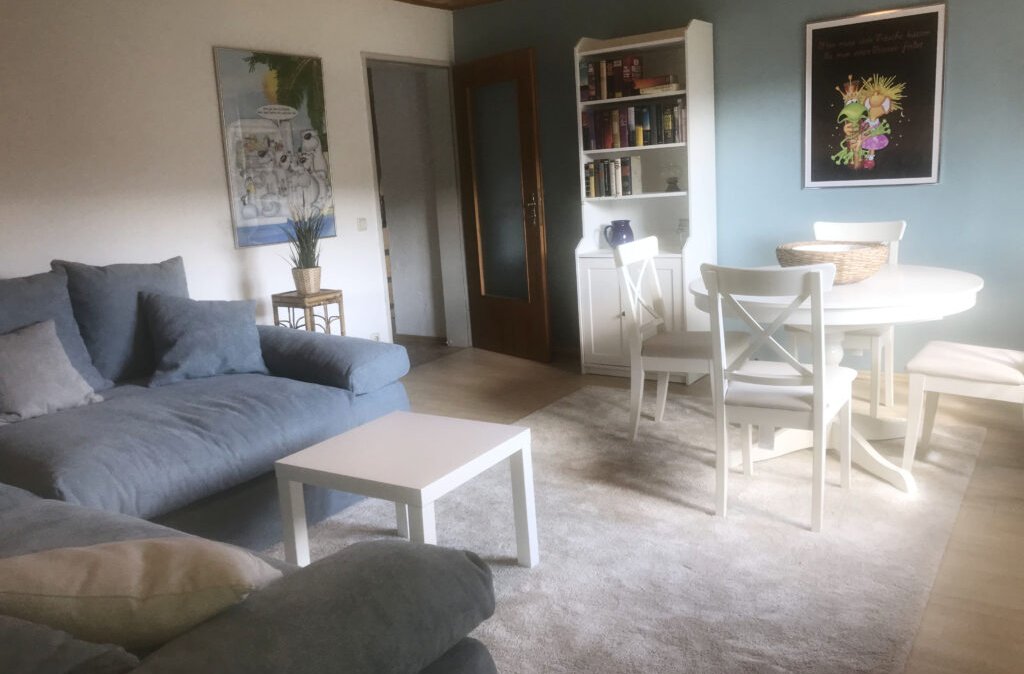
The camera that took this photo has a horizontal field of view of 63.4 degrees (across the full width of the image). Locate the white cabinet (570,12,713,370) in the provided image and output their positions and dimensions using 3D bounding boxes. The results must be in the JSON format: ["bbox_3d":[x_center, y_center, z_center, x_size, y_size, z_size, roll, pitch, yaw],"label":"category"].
[{"bbox_3d":[0.793,-0.765,4.931,0.700,2.010,0.460,5,14,36],"label":"white cabinet"}]

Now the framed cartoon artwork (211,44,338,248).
[{"bbox_3d":[-1.298,-1.046,4.631,0.025,1.020,0.715,5,14,36],"label":"framed cartoon artwork"}]

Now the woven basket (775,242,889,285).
[{"bbox_3d":[1.276,-0.291,3.309,0.420,0.140,0.420,5,14,36],"label":"woven basket"}]

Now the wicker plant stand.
[{"bbox_3d":[-1.122,0.082,4.691,0.285,0.665,0.265,5,14,36],"label":"wicker plant stand"}]

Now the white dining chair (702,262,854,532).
[{"bbox_3d":[0.970,0.156,2.963,0.430,0.910,0.520,3,13,31],"label":"white dining chair"}]

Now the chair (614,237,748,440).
[{"bbox_3d":[0.791,0.007,3.778,0.520,0.910,0.430,5,14,36],"label":"chair"}]

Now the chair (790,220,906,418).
[{"bbox_3d":[1.598,-0.073,3.972,0.430,0.910,0.520,4,14,35],"label":"chair"}]

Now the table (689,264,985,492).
[{"bbox_3d":[1.298,0.135,3.411,1.100,0.740,1.100,5,14,36],"label":"table"}]

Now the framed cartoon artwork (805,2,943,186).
[{"bbox_3d":[1.865,-1.220,4.306,0.665,0.860,0.025,5,14,36],"label":"framed cartoon artwork"}]

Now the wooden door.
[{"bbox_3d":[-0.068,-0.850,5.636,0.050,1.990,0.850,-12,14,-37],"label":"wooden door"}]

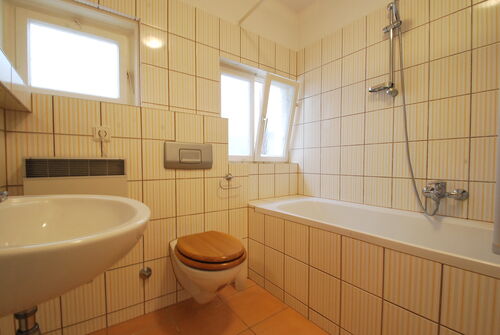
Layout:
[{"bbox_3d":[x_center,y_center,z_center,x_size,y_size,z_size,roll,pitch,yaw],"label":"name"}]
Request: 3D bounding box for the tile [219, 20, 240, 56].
[{"bbox_3d":[-0.161,-1.078,1.743,0.200,0.250,0.010,-1,2,-36],"label":"tile"}]

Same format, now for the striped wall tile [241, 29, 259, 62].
[{"bbox_3d":[-0.004,-1.073,1.849,0.200,0.252,0.010,-1,1,-34],"label":"striped wall tile"}]

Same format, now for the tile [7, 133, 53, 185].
[{"bbox_3d":[-1.079,-0.044,1.032,0.168,0.254,0.010,-1,2,-32],"label":"tile"}]

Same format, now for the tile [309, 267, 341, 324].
[{"bbox_3d":[0.424,0.722,1.188,0.010,0.254,0.195,-1,2,-39],"label":"tile"}]

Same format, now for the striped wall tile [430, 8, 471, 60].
[{"bbox_3d":[1.249,-0.824,1.306,0.010,0.252,0.200,-1,2,-39],"label":"striped wall tile"}]

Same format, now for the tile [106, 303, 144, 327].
[{"bbox_3d":[-0.736,0.876,1.234,0.200,0.081,0.010,-1,2,-35],"label":"tile"}]

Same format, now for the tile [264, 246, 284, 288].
[{"bbox_3d":[0.176,0.711,1.495,0.010,0.254,0.195,-1,2,-39],"label":"tile"}]

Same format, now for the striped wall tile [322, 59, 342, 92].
[{"bbox_3d":[0.747,-0.830,1.908,0.010,0.250,0.200,-1,2,-36],"label":"striped wall tile"}]

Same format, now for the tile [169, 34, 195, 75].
[{"bbox_3d":[-0.489,-0.811,1.508,0.200,0.250,0.010,-1,2,-35],"label":"tile"}]

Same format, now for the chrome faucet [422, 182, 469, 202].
[{"bbox_3d":[1.162,0.145,1.243,0.140,0.095,0.200,-1,2,-36],"label":"chrome faucet"}]

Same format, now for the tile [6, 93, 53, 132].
[{"bbox_3d":[-1.057,-0.263,1.006,0.162,0.189,0.010,-1,2,-32],"label":"tile"}]

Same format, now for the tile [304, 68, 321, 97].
[{"bbox_3d":[0.624,-0.838,2.074,0.010,0.250,0.200,-1,2,-36],"label":"tile"}]

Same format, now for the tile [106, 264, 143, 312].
[{"bbox_3d":[-0.733,0.702,1.230,0.191,0.249,0.010,-1,2,-32],"label":"tile"}]

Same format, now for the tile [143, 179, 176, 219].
[{"bbox_3d":[-0.570,0.199,1.318,0.191,0.249,0.010,-1,2,-32],"label":"tile"}]

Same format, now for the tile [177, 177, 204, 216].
[{"bbox_3d":[-0.406,0.197,1.418,0.191,0.249,0.010,-1,2,-32],"label":"tile"}]

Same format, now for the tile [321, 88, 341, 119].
[{"bbox_3d":[0.745,-0.569,1.917,0.010,0.250,0.200,-1,2,-36],"label":"tile"}]

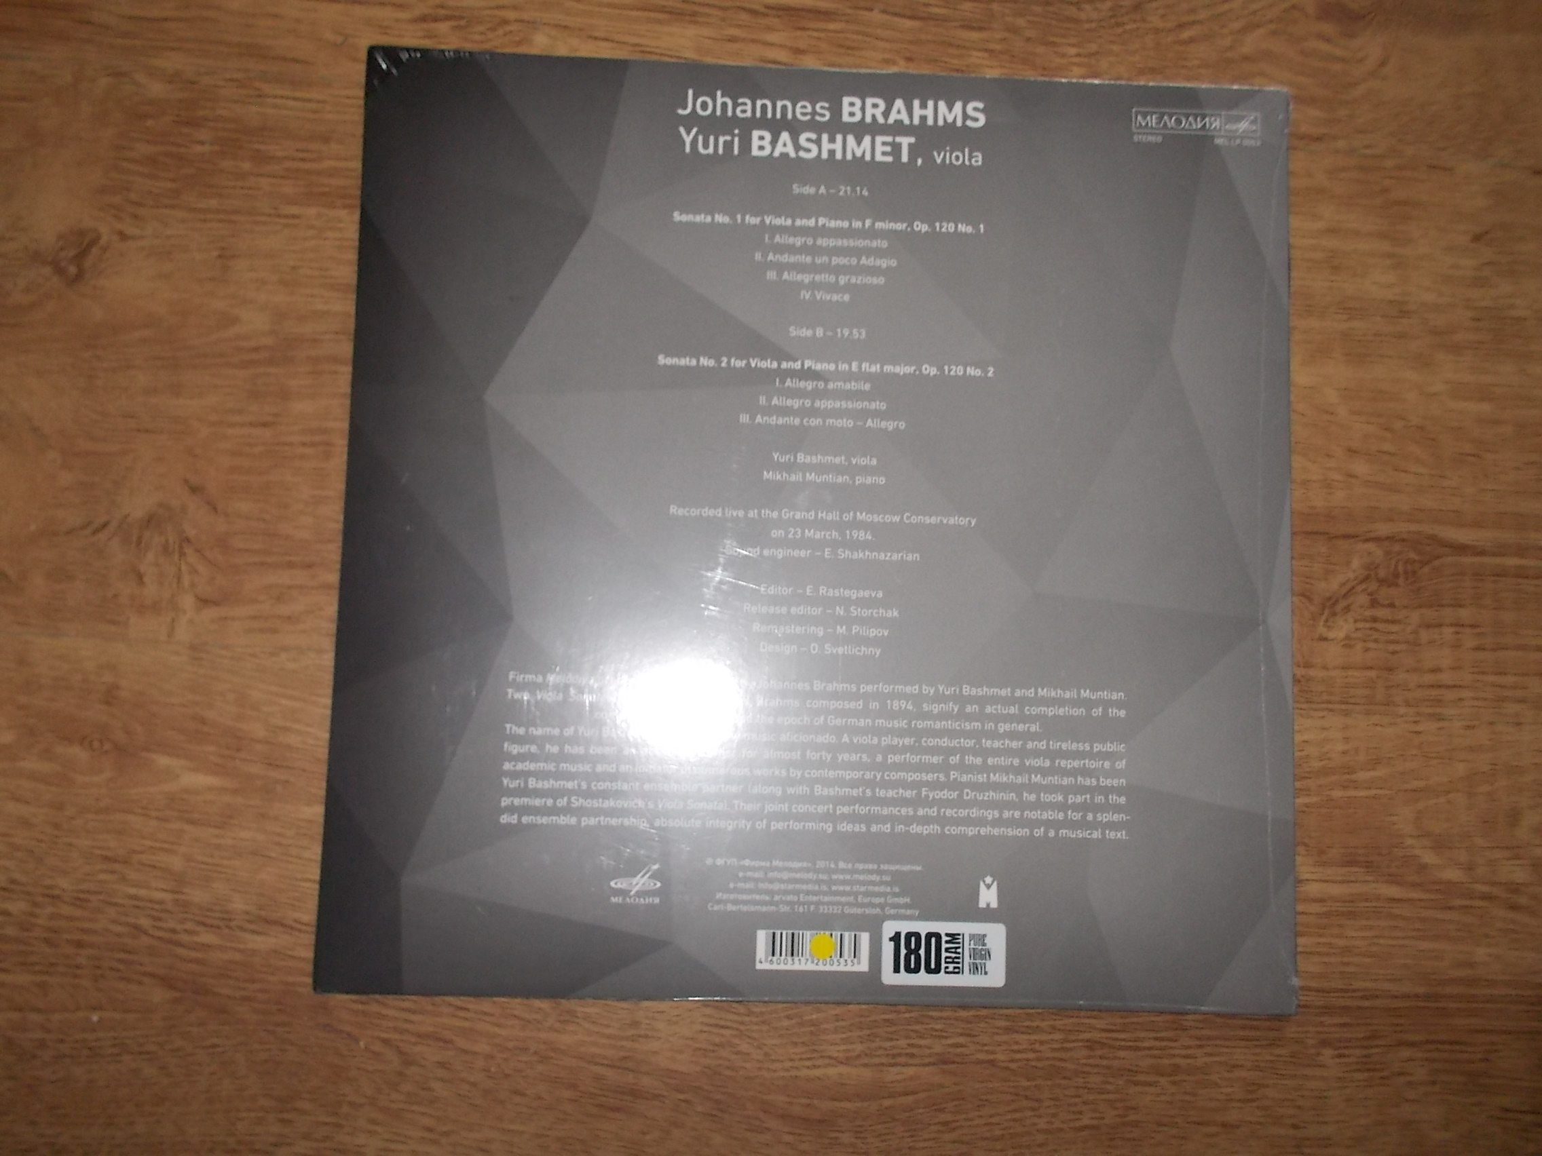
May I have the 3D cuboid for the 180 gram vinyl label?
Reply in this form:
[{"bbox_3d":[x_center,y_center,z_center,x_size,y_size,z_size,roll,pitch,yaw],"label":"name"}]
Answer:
[{"bbox_3d":[0.056,0.121,0.416,0.040,0.001,0.020,2,85,-2],"label":"180 gram vinyl label"}]

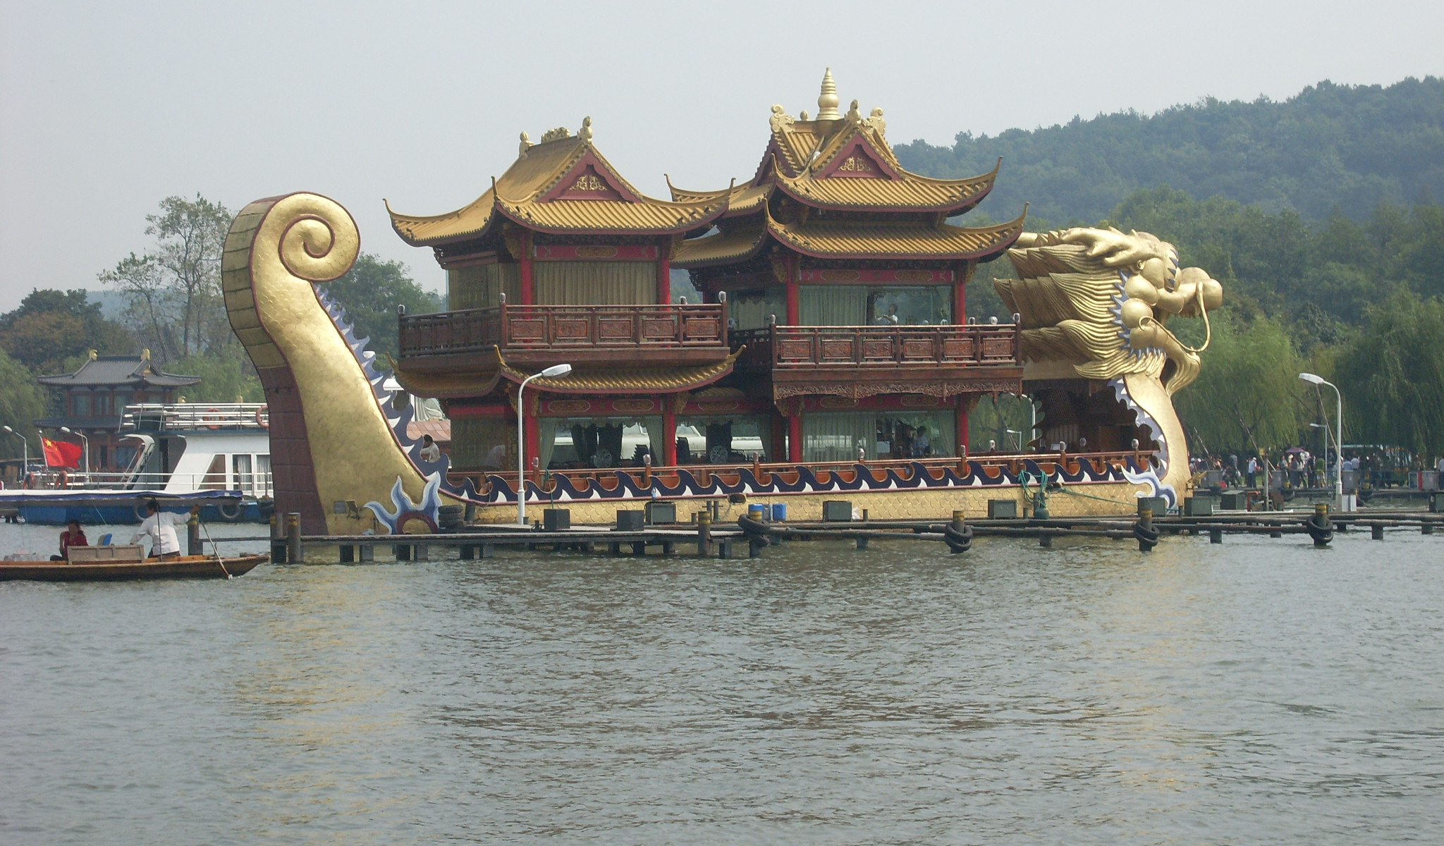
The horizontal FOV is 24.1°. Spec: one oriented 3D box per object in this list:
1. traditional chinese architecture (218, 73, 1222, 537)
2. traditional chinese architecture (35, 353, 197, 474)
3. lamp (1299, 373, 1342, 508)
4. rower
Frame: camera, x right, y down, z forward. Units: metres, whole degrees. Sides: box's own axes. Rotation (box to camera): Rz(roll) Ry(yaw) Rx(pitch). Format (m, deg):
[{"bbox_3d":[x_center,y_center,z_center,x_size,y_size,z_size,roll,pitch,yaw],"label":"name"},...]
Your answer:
[{"bbox_3d":[1.030,-2.550,75.200,24.600,10.800,6.400,1,-1,-27],"label":"traditional chinese architecture"},{"bbox_3d":[-43.700,-0.570,245.000,9.600,9.600,7.500,0,-1,24],"label":"traditional chinese architecture"},{"bbox_3d":[14.200,0.450,80.000,1.050,3.280,0.300,0,-1,-9],"label":"lamp"},{"bbox_3d":[-8.400,1.680,51.000,0.900,1.050,0.650,1,-1,-30],"label":"rower"}]

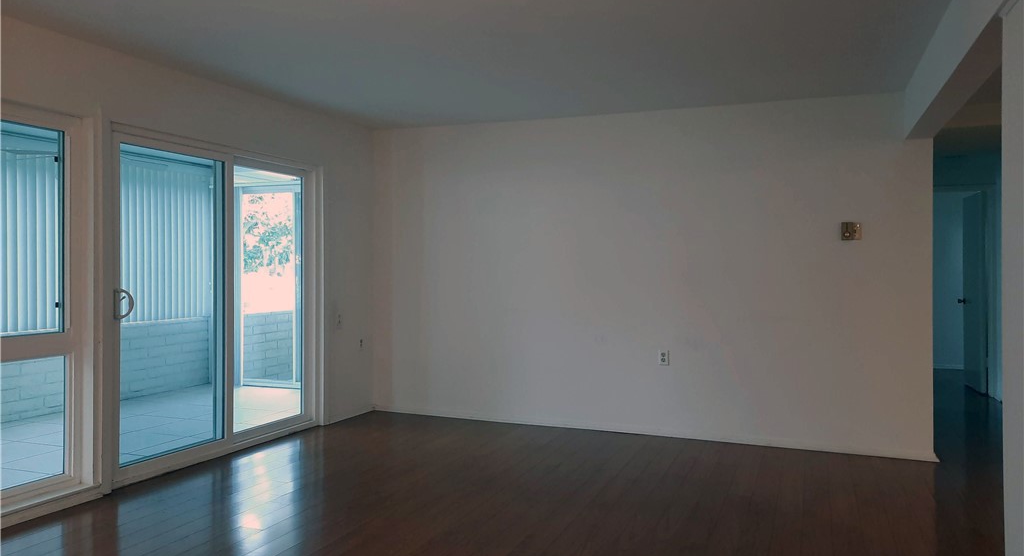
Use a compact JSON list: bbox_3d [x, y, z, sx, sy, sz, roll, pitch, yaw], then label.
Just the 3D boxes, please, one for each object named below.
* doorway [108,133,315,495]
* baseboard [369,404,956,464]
[{"bbox_3d":[-1.940,0.148,4.989,0.090,1.984,1.791,1,1,22],"label":"doorway"},{"bbox_3d":[0.804,1.156,5.670,4.322,0.060,0.025,1,1,22],"label":"baseboard"}]

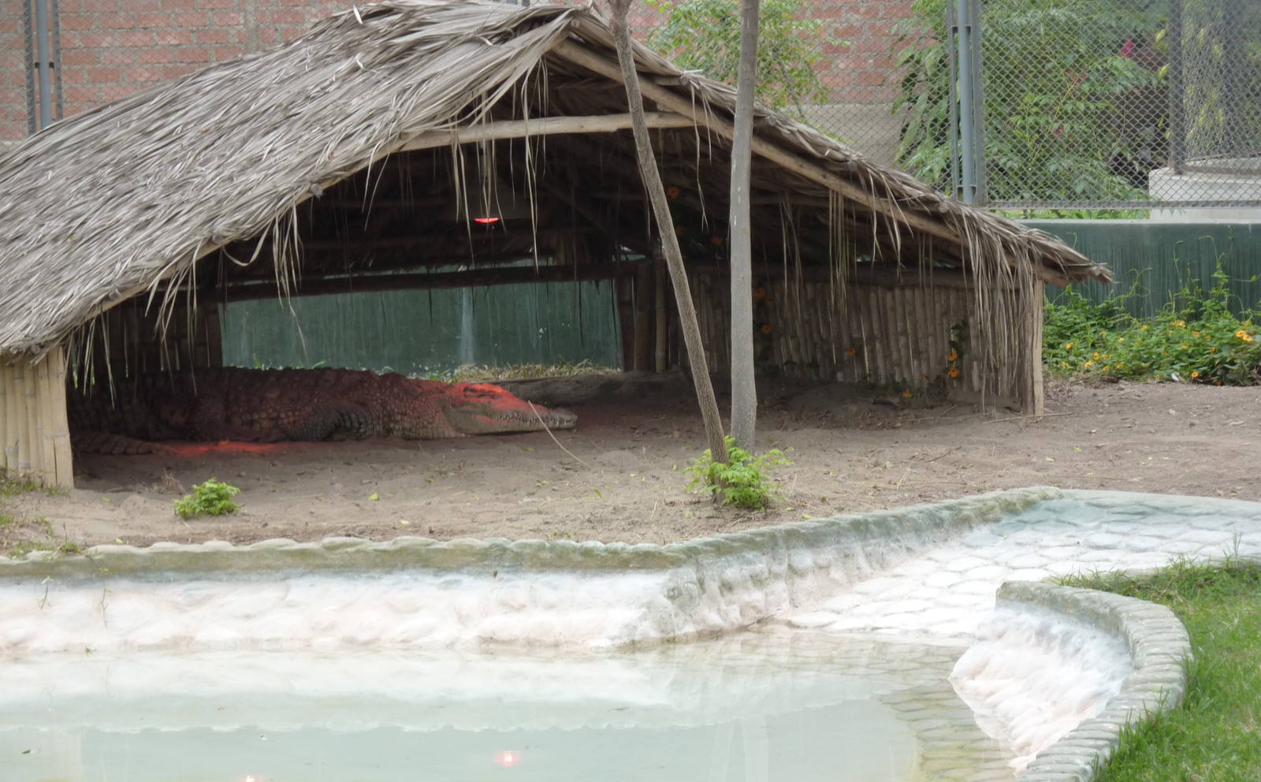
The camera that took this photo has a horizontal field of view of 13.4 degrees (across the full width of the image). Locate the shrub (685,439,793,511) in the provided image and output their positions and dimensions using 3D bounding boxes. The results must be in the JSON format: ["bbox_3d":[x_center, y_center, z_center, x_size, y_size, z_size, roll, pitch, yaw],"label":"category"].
[{"bbox_3d":[0.429,0.330,21.500,0.420,0.270,0.380,-2,3,0],"label":"shrub"}]

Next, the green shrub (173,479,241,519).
[{"bbox_3d":[-1.738,0.443,22.000,0.270,0.155,0.240,-2,3,0],"label":"green shrub"}]

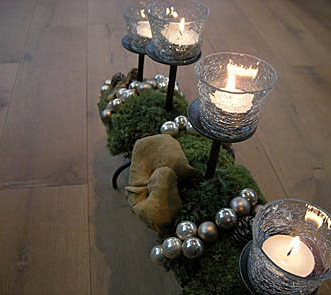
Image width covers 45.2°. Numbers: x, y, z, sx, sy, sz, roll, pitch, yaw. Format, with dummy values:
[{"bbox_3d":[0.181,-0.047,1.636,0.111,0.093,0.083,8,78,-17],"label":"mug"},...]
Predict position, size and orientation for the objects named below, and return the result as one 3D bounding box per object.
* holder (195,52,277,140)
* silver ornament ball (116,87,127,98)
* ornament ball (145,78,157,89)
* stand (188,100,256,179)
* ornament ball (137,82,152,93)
[{"bbox_3d":[0.056,-0.044,0.341,0.066,0.049,0.066,5,42,0],"label":"holder"},{"bbox_3d":[-0.060,-0.074,0.540,0.017,0.017,0.017,3,42,-2],"label":"silver ornament ball"},{"bbox_3d":[-0.020,-0.088,0.562,0.017,0.017,0.017,3,42,-2],"label":"ornament ball"},{"bbox_3d":[0.050,0.002,0.383,0.064,0.084,0.064,5,42,0],"label":"stand"},{"bbox_3d":[-0.028,-0.083,0.553,0.017,0.017,0.017,5,42,0],"label":"ornament ball"}]

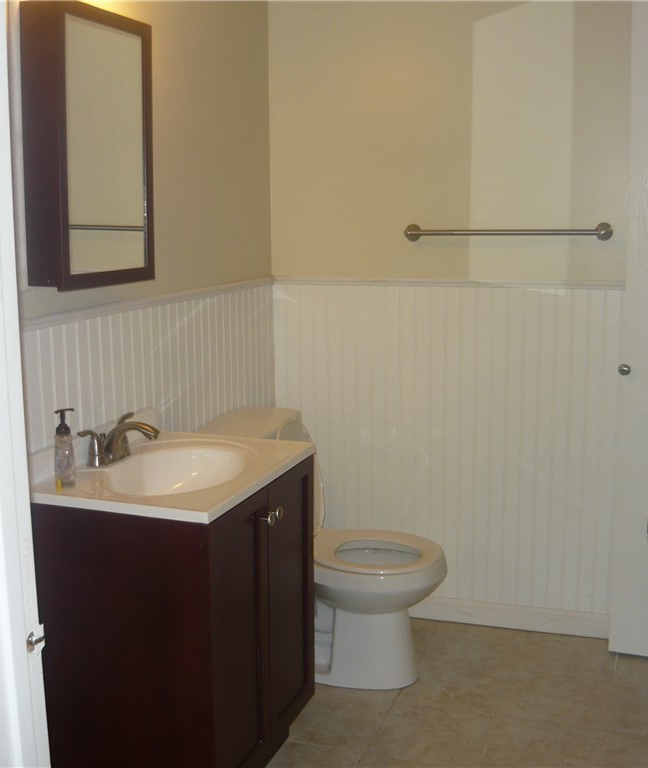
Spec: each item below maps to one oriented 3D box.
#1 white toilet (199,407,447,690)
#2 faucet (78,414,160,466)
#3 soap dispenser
[{"bbox_3d":[0.011,0.520,3.014,0.745,0.780,0.470,3,10,19],"label":"white toilet"},{"bbox_3d":[-0.468,0.138,2.328,0.175,0.100,0.240,3,10,19],"label":"faucet"},{"bbox_3d":[-0.563,0.138,2.119,0.053,0.170,0.051,-4,10,-22],"label":"soap dispenser"}]

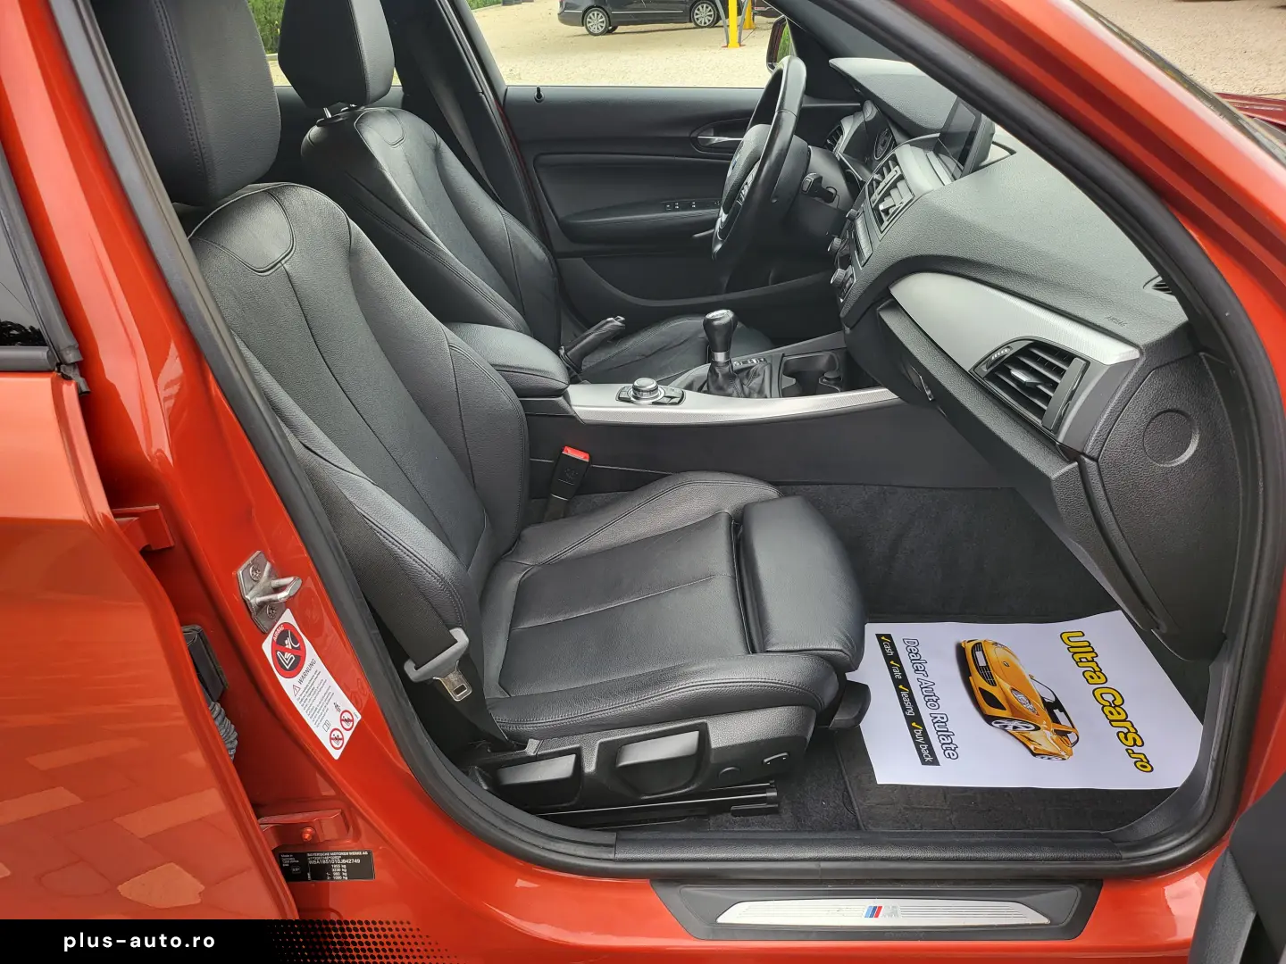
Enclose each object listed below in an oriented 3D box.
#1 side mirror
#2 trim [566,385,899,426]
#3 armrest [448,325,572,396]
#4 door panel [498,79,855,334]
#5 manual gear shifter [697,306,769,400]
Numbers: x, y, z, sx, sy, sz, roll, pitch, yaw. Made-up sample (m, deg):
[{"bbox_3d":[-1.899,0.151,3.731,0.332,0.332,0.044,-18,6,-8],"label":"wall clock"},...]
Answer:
[{"bbox_3d":[0.342,-0.955,1.946,0.120,0.128,0.200,-5,32,-8],"label":"side mirror"},{"bbox_3d":[0.129,-0.119,1.318,0.485,0.054,0.085,0,31,0],"label":"trim"},{"bbox_3d":[-0.253,-0.199,1.361,0.290,0.080,0.160,0,31,0],"label":"armrest"},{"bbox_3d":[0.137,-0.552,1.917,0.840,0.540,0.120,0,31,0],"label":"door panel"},{"bbox_3d":[0.137,-0.200,1.364,0.110,0.135,0.095,0,31,0],"label":"manual gear shifter"}]

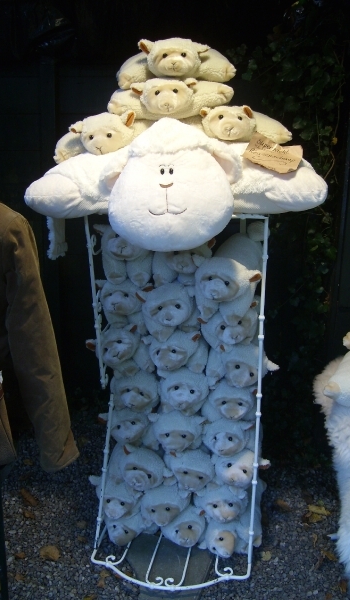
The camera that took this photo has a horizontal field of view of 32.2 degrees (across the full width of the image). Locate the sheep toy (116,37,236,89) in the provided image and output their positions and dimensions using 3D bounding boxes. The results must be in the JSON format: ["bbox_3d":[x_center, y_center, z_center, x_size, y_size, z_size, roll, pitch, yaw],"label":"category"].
[{"bbox_3d":[0.013,-0.698,1.826,0.335,0.140,0.280,-2,14,5],"label":"sheep toy"}]

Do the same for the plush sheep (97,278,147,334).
[{"bbox_3d":[-0.157,0.003,2.012,0.170,0.170,0.250,5,15,14],"label":"plush sheep"}]

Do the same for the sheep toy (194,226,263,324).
[{"bbox_3d":[0.182,-0.102,1.878,0.195,0.210,0.280,12,33,12],"label":"sheep toy"}]

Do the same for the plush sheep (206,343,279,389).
[{"bbox_3d":[0.225,0.194,1.999,0.210,0.160,0.250,7,15,7],"label":"plush sheep"}]

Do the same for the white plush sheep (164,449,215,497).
[{"bbox_3d":[0.060,0.578,2.194,0.175,0.160,0.240,9,19,-1],"label":"white plush sheep"}]

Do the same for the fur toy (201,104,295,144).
[{"bbox_3d":[0.159,-0.524,1.827,0.340,0.130,0.260,6,14,-3],"label":"fur toy"}]

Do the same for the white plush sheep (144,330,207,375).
[{"bbox_3d":[0.022,0.158,2.021,0.200,0.160,0.250,1,14,16],"label":"white plush sheep"}]

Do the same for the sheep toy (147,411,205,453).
[{"bbox_3d":[0.015,0.427,2.103,0.190,0.150,0.250,3,15,6],"label":"sheep toy"}]

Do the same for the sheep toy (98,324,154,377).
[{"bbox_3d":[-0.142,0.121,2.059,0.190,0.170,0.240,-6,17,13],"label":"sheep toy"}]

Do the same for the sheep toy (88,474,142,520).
[{"bbox_3d":[-0.189,0.668,2.207,0.175,0.160,0.240,8,20,4],"label":"sheep toy"}]

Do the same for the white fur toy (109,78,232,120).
[{"bbox_3d":[-0.005,-0.597,1.830,0.360,0.125,0.260,-3,14,3],"label":"white fur toy"}]

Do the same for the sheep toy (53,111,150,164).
[{"bbox_3d":[-0.169,-0.477,1.827,0.310,0.145,0.260,-2,16,13],"label":"sheep toy"}]

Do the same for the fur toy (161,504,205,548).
[{"bbox_3d":[0.020,0.763,2.240,0.175,0.160,0.240,-9,22,2],"label":"fur toy"}]

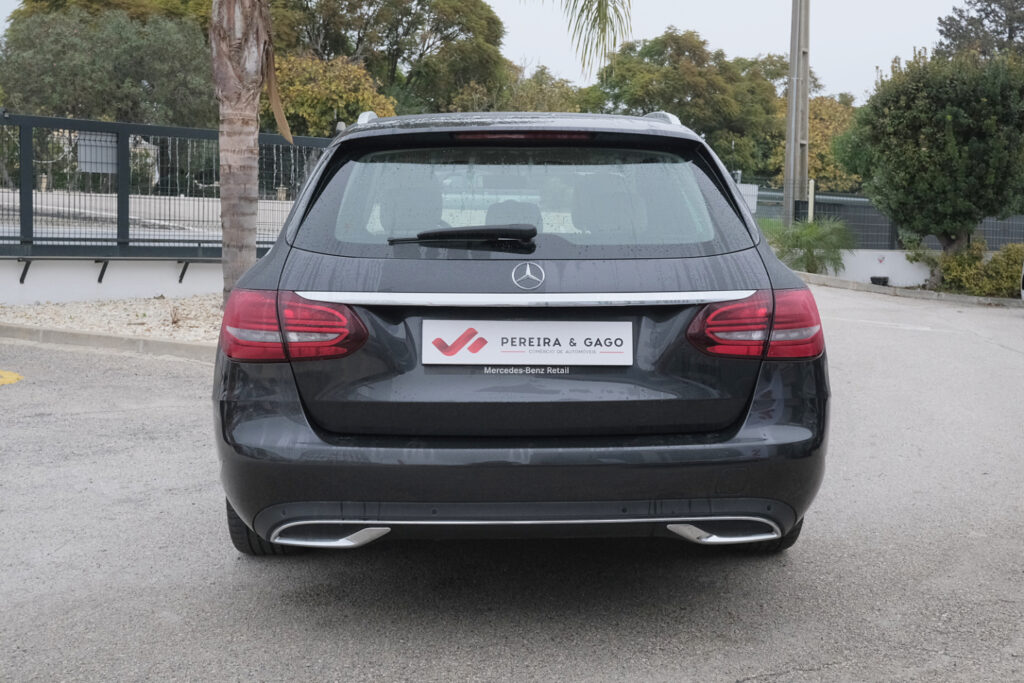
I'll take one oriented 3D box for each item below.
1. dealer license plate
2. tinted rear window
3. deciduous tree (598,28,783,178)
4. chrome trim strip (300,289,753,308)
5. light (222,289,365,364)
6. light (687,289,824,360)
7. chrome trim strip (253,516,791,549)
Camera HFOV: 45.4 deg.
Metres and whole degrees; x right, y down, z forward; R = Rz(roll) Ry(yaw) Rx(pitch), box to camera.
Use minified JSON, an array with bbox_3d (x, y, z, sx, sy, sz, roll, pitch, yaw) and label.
[{"bbox_3d":[0.040,0.000,3.022,0.520,0.110,0.015,0,-10,-3],"label":"dealer license plate"},{"bbox_3d":[0.028,-0.347,3.242,1.220,0.120,0.450,0,48,-3],"label":"tinted rear window"},{"bbox_3d":[4.850,-5.068,32.683,5.800,6.500,5.500,0,5,0],"label":"deciduous tree"},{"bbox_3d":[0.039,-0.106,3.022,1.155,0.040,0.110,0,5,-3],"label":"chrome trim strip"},{"bbox_3d":[-0.567,-0.049,3.139,0.410,0.190,0.280,0,5,-3],"label":"light"},{"bbox_3d":[0.632,-0.054,3.196,0.410,0.190,0.280,0,5,-3],"label":"light"},{"bbox_3d":[0.041,0.467,3.042,1.290,0.080,0.160,0,5,-3],"label":"chrome trim strip"}]

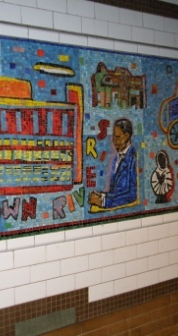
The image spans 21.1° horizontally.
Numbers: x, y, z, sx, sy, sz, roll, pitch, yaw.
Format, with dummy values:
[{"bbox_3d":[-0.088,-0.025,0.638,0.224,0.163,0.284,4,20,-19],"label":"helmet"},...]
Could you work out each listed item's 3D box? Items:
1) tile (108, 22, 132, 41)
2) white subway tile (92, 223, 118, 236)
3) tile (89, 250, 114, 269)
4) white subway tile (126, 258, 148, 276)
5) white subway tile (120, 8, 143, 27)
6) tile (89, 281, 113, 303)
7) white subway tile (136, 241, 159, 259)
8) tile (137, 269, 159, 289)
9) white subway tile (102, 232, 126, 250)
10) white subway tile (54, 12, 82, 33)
[{"bbox_3d":[0.142,-0.643,2.259,0.150,0.075,0.010,-4,4,-38],"label":"tile"},{"bbox_3d":[0.074,0.286,2.238,0.154,0.050,0.010,-3,3,-38],"label":"white subway tile"},{"bbox_3d":[0.054,0.421,2.224,0.152,0.076,0.010,-3,4,-38],"label":"tile"},{"bbox_3d":[0.237,0.490,2.389,0.152,0.075,0.010,-4,5,-38],"label":"white subway tile"},{"bbox_3d":[0.204,-0.728,2.323,0.152,0.075,0.010,-3,3,-38],"label":"white subway tile"},{"bbox_3d":[0.057,0.574,2.245,0.152,0.075,0.010,-3,3,-38],"label":"tile"},{"bbox_3d":[0.294,0.410,2.425,0.152,0.074,0.010,-3,3,-38],"label":"white subway tile"},{"bbox_3d":[0.299,0.562,2.442,0.152,0.075,0.010,-4,5,-38],"label":"tile"},{"bbox_3d":[0.112,0.340,2.262,0.150,0.075,0.010,-4,4,-38],"label":"white subway tile"},{"bbox_3d":[-0.096,-0.627,2.066,0.152,0.076,0.010,-3,4,-38],"label":"white subway tile"}]

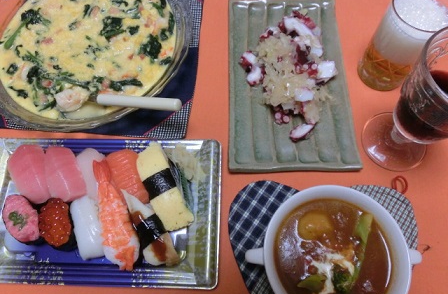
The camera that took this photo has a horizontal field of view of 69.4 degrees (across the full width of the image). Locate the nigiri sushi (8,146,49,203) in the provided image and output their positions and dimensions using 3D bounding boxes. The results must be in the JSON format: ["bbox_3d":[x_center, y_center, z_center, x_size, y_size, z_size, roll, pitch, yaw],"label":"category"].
[{"bbox_3d":[-0.177,0.028,0.317,0.033,0.031,0.059,-26,69,-10],"label":"nigiri sushi"}]

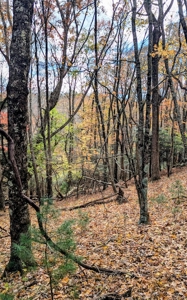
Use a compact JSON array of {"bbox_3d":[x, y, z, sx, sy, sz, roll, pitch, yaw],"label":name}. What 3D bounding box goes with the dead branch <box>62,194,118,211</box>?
[{"bbox_3d":[-0.070,1.560,8.300,1.850,0.420,0.350,0,0,-23],"label":"dead branch"}]

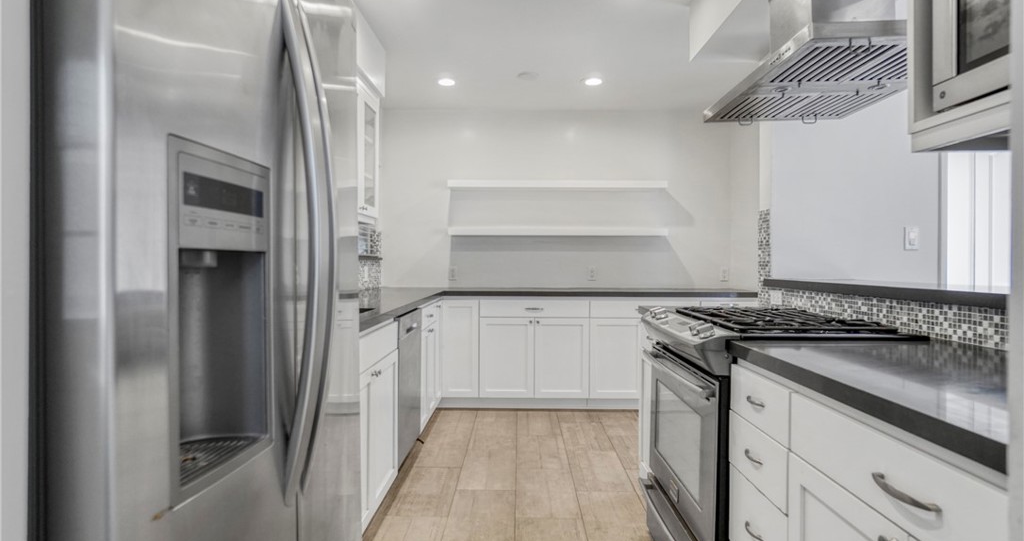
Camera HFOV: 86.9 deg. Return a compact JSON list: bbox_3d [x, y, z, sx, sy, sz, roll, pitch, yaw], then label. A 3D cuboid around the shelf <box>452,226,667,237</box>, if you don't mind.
[{"bbox_3d":[0.390,-0.329,4.665,1.853,0.060,0.230,0,1,1],"label":"shelf"}]

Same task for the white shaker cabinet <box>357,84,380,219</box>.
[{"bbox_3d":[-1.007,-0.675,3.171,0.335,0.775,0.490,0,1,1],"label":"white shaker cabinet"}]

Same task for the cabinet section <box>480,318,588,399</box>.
[{"bbox_3d":[0.175,0.654,4.404,0.841,0.626,0.580,0,1,1],"label":"cabinet section"}]

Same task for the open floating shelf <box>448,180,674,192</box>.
[{"bbox_3d":[0.391,-0.733,4.659,1.853,0.060,0.230,0,1,1],"label":"open floating shelf"}]

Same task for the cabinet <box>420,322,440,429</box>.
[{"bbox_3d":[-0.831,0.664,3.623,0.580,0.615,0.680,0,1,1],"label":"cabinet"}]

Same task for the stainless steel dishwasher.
[{"bbox_3d":[-0.850,0.609,2.962,0.600,0.775,0.600,0,1,1],"label":"stainless steel dishwasher"}]

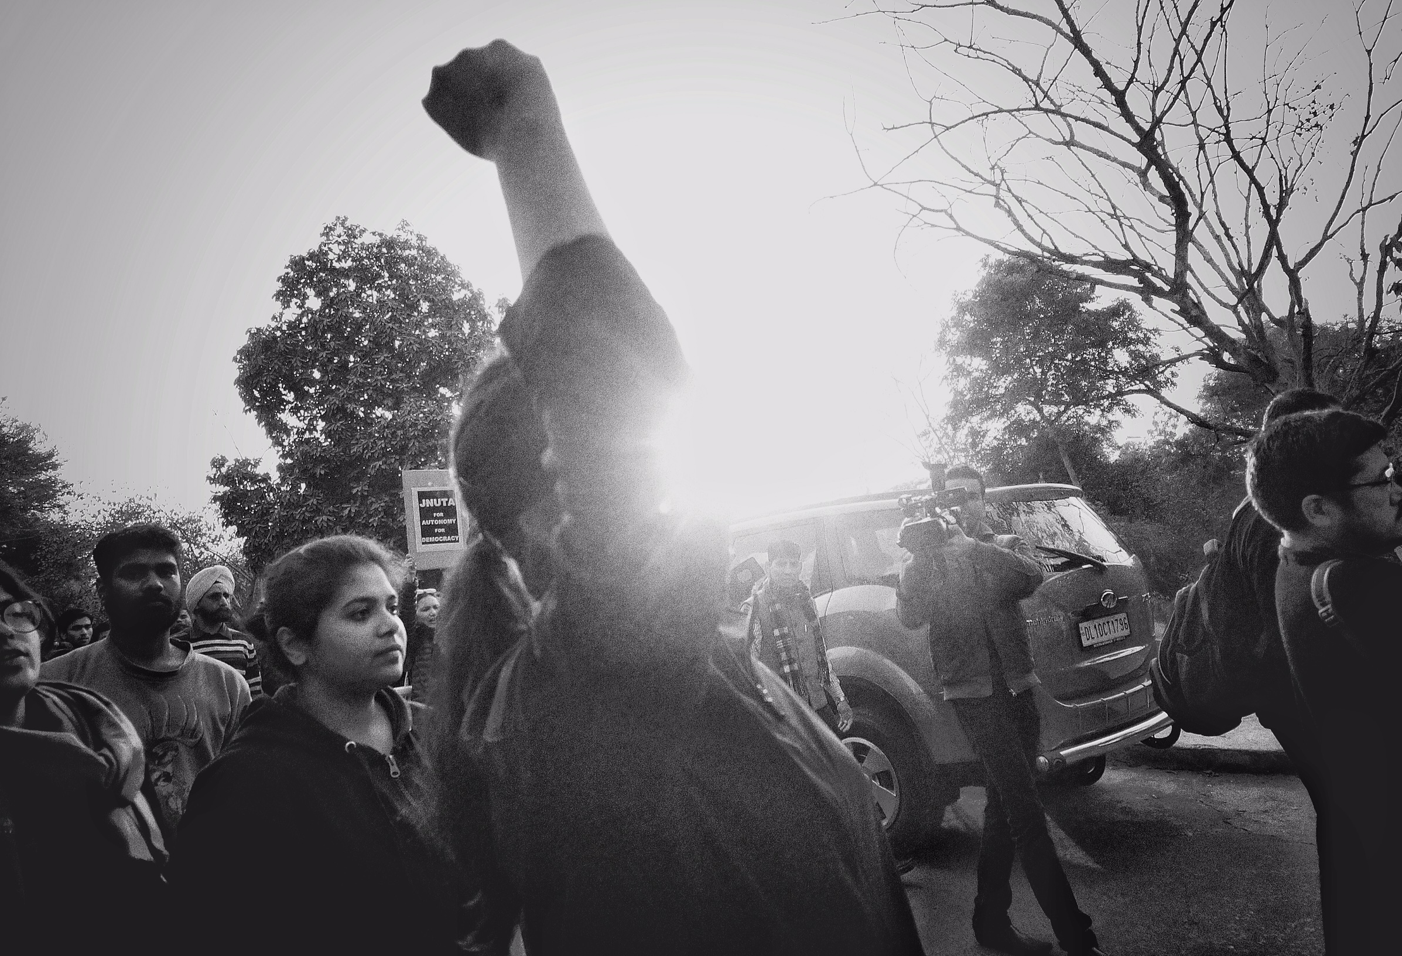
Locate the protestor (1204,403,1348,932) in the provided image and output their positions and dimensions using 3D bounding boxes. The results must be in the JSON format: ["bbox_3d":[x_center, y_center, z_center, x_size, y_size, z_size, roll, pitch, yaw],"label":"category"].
[{"bbox_3d":[1.490,0.637,2.170,0.380,1.720,0.520,-9,-7,15],"label":"protestor"}]

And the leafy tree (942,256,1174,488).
[{"bbox_3d":[7.600,-0.970,19.800,5.000,7.300,5.000,-7,-6,0],"label":"leafy tree"}]

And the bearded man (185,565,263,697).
[{"bbox_3d":[-2.190,1.285,4.400,0.340,1.780,0.520,-12,-8,41],"label":"bearded man"}]

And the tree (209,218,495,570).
[{"bbox_3d":[-5.120,-0.230,14.900,4.900,7.800,4.800,-7,-6,0],"label":"tree"}]

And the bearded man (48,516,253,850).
[{"bbox_3d":[-1.170,0.957,2.100,0.530,1.720,0.340,-1,-9,-42],"label":"bearded man"}]

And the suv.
[{"bbox_3d":[0.519,1.196,6.326,1.890,1.770,4.600,-1,-9,-42],"label":"suv"}]

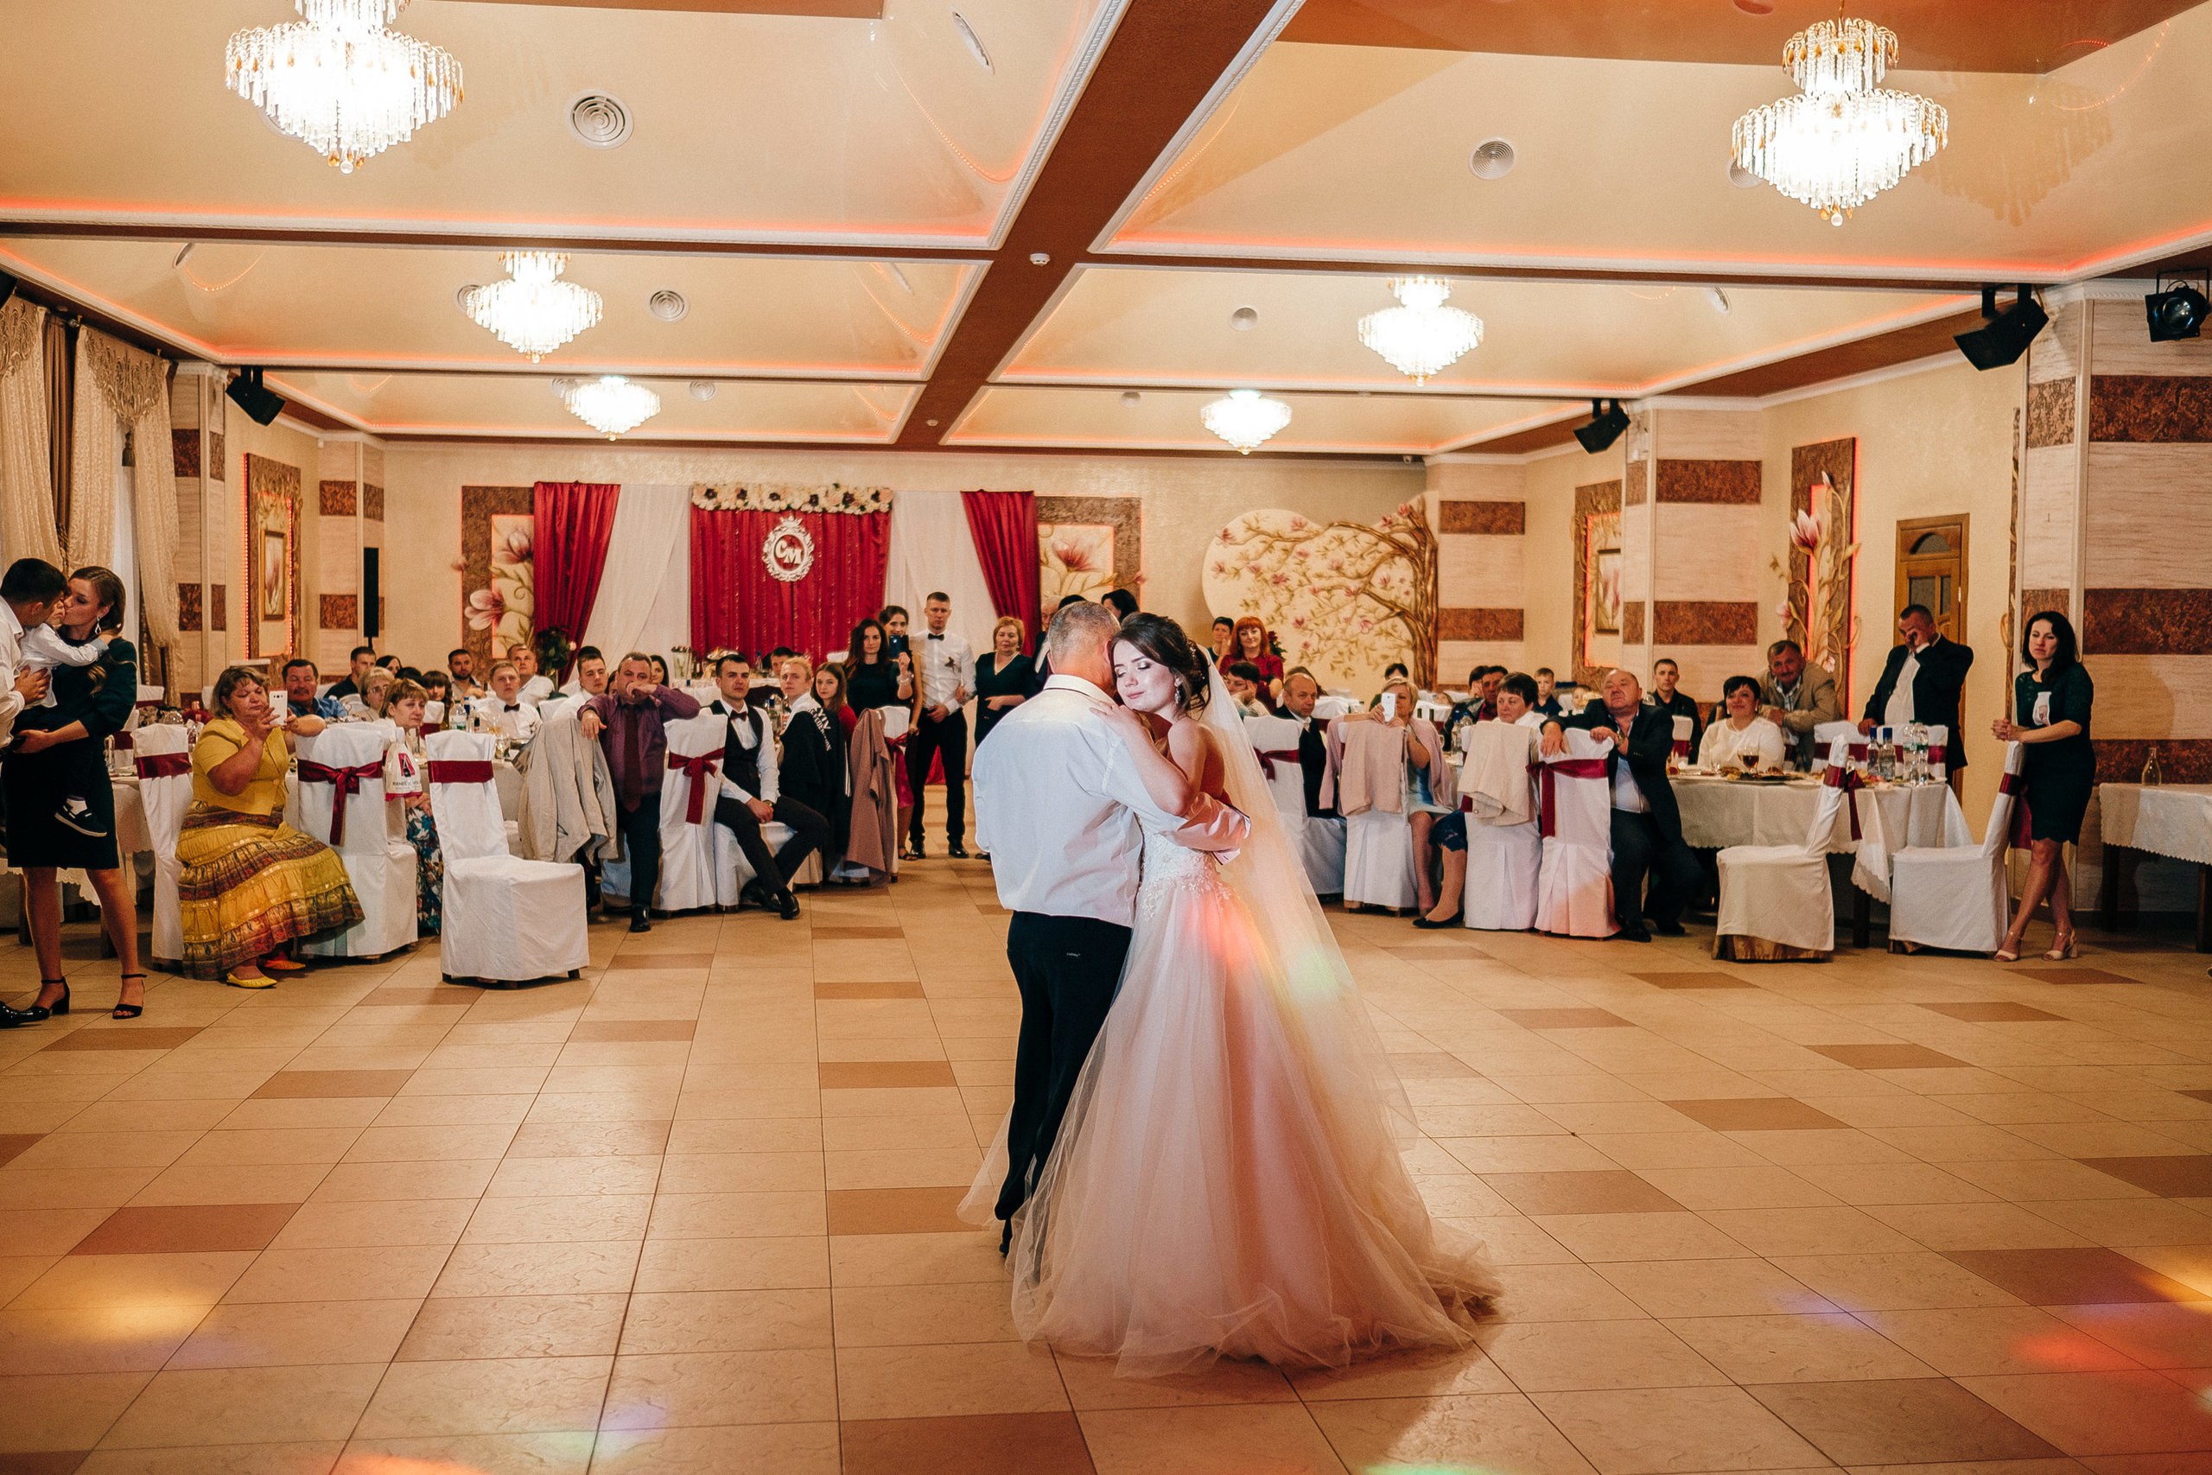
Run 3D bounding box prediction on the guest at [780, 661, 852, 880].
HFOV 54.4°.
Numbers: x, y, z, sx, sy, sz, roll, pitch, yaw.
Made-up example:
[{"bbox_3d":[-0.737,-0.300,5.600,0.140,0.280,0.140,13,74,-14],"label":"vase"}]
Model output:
[{"bbox_3d":[-1.752,0.205,12.567,0.620,1.310,0.480,1,3,9],"label":"guest"}]

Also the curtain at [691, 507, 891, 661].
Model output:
[{"bbox_3d":[-3.138,-0.940,21.481,1.962,2.714,0.180,0,3,-8],"label":"curtain"}]

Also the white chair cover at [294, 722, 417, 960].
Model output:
[{"bbox_3d":[-3.446,0.454,9.870,0.430,1.050,0.560,1,3,3],"label":"white chair cover"}]

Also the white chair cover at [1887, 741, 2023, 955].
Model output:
[{"bbox_3d":[4.203,0.541,10.569,0.580,1.040,0.450,2,3,26],"label":"white chair cover"}]

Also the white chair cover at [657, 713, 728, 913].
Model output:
[{"bbox_3d":[-2.254,0.397,11.324,0.420,1.040,0.520,-1,3,-30],"label":"white chair cover"}]

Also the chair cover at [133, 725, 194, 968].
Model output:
[{"bbox_3d":[-4.020,0.478,9.780,0.600,1.050,0.450,1,3,11],"label":"chair cover"}]

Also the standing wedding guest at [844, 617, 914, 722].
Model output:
[{"bbox_3d":[-1.547,0.020,14.100,0.470,1.600,0.320,0,3,-7],"label":"standing wedding guest"}]

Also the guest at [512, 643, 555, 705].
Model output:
[{"bbox_3d":[-3.964,0.073,14.700,0.520,1.377,0.700,0,3,-12],"label":"guest"}]

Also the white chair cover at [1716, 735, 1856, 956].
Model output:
[{"bbox_3d":[3.282,0.531,10.350,0.580,1.060,0.450,2,3,23],"label":"white chair cover"}]

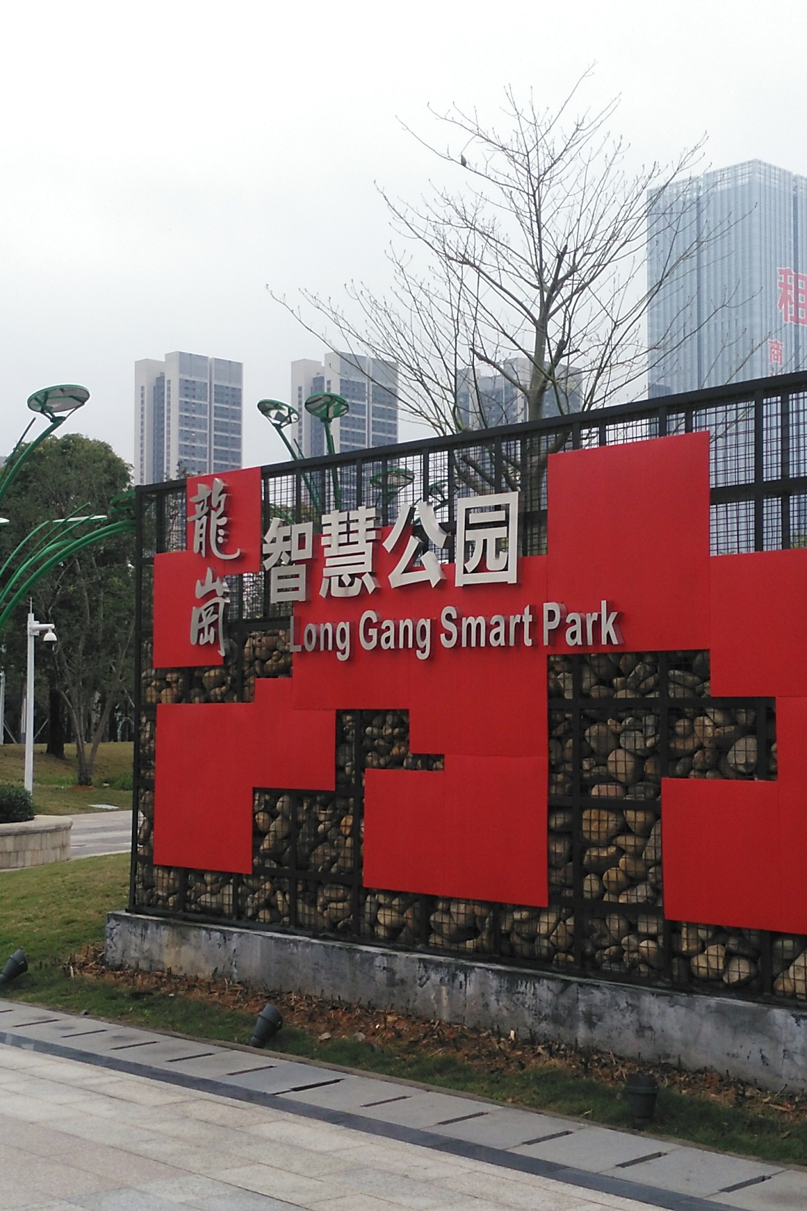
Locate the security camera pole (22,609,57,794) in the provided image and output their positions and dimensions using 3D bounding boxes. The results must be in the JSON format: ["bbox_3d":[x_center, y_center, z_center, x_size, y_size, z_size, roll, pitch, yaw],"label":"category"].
[{"bbox_3d":[-7.290,2.026,30.839,0.620,4.031,0.200,0,-5,0],"label":"security camera pole"}]

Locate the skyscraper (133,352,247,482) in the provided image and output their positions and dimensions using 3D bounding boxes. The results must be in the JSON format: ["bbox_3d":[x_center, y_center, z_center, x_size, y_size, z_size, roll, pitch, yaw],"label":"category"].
[{"bbox_3d":[-83.498,-22.473,606.299,27.956,144.582,30.914,-4,-6,45],"label":"skyscraper"}]

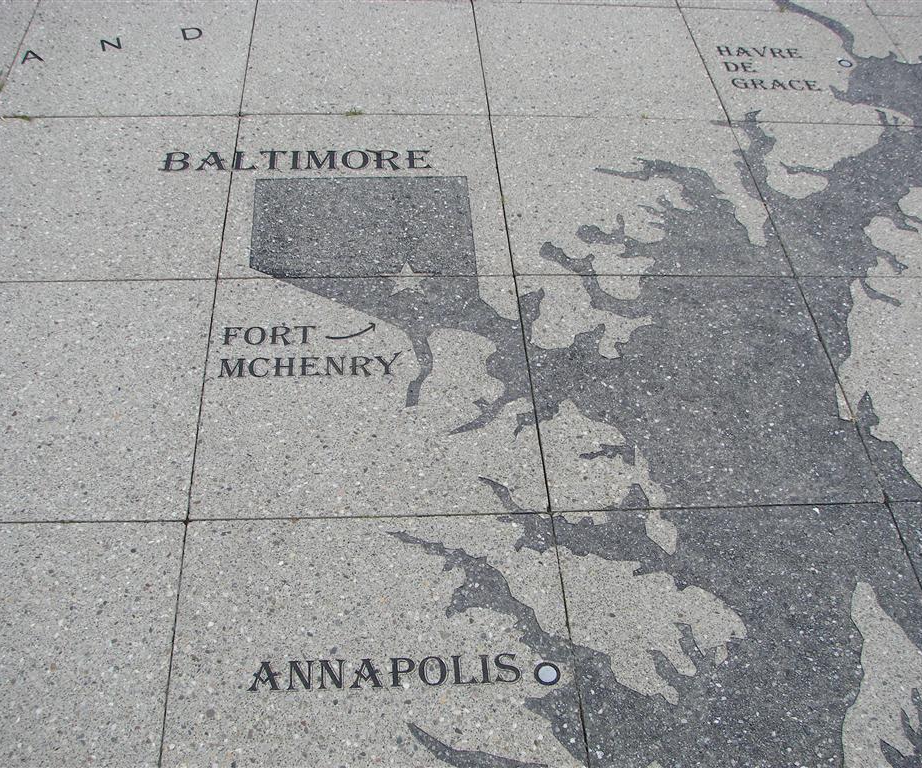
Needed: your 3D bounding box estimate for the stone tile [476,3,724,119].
[{"bbox_3d":[0.357,-0.875,2.917,0.605,0.045,0.605,-1,47,-4],"label":"stone tile"}]

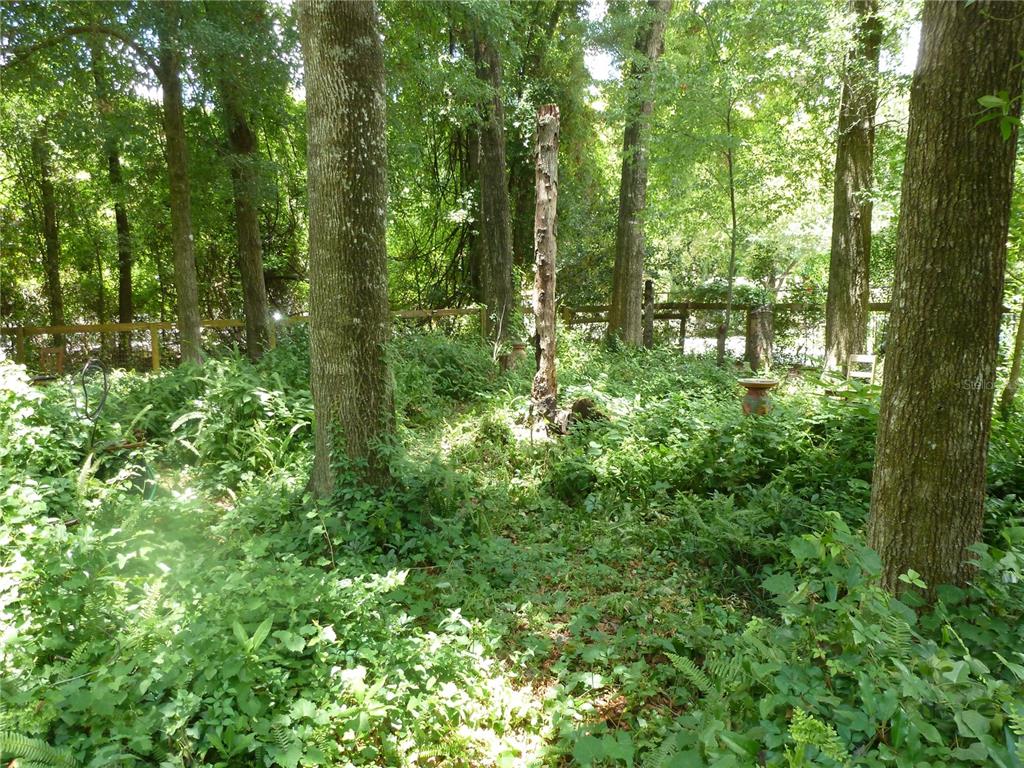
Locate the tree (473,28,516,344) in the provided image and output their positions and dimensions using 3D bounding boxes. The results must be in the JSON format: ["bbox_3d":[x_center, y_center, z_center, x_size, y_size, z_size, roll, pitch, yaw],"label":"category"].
[{"bbox_3d":[-0.291,-3.225,11.962,0.500,5.275,0.460,-2,8,0],"label":"tree"}]

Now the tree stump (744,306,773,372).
[{"bbox_3d":[3.945,-0.690,11.317,0.370,1.086,0.350,0,8,0],"label":"tree stump"}]

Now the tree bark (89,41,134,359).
[{"bbox_3d":[-7.198,-3.235,12.870,0.270,5.650,0.250,0,8,0],"label":"tree bark"}]

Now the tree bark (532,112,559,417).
[{"bbox_3d":[0.373,-1.257,7.800,0.270,3.468,0.260,0,8,0],"label":"tree bark"}]

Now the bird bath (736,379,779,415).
[{"bbox_3d":[2.769,0.181,8.008,0.450,0.469,0.450,0,8,0],"label":"bird bath"}]

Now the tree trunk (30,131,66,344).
[{"bbox_3d":[-9.011,-2.767,13.800,0.300,4.250,0.300,0,9,0],"label":"tree trunk"}]

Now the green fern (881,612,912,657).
[{"bbox_3d":[1.528,1.004,2.822,0.130,0.186,0.120,0,8,0],"label":"green fern"}]

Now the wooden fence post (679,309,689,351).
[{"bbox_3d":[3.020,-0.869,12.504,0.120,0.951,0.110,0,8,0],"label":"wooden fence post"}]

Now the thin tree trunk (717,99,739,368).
[{"bbox_3d":[3.461,-2.338,11.383,0.200,4.277,0.170,-1,8,0],"label":"thin tree trunk"}]

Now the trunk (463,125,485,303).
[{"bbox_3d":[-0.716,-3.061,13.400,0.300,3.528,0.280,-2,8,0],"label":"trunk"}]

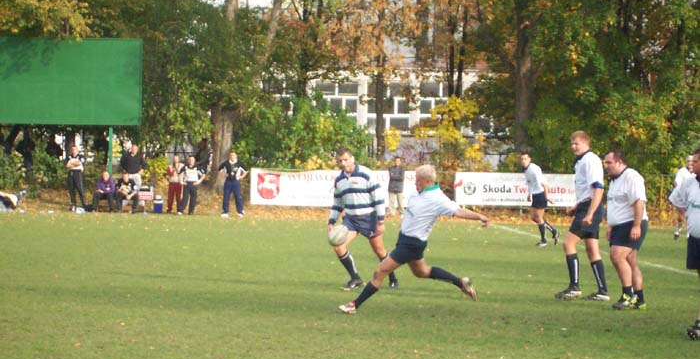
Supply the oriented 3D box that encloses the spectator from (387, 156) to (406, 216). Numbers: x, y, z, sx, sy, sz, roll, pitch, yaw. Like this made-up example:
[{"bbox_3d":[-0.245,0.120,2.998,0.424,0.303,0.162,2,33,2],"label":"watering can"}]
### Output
[{"bbox_3d":[1.359,0.213,78.000,0.550,1.730,0.400,1,0,-3],"label":"spectator"}]

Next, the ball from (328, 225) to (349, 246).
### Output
[{"bbox_3d":[-0.120,0.596,28.300,0.190,0.280,0.190,49,11,35],"label":"ball"}]

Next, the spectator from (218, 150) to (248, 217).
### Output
[{"bbox_3d":[-3.142,0.127,72.300,0.800,1.780,0.400,1,0,-5],"label":"spectator"}]

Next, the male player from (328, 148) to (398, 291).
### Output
[{"bbox_3d":[0.152,0.483,32.500,0.680,1.710,0.600,1,0,27],"label":"male player"}]

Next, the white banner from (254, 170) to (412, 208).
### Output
[{"bbox_3d":[-0.414,0.249,76.300,4.900,1.050,0.060,1,0,-3],"label":"white banner"}]

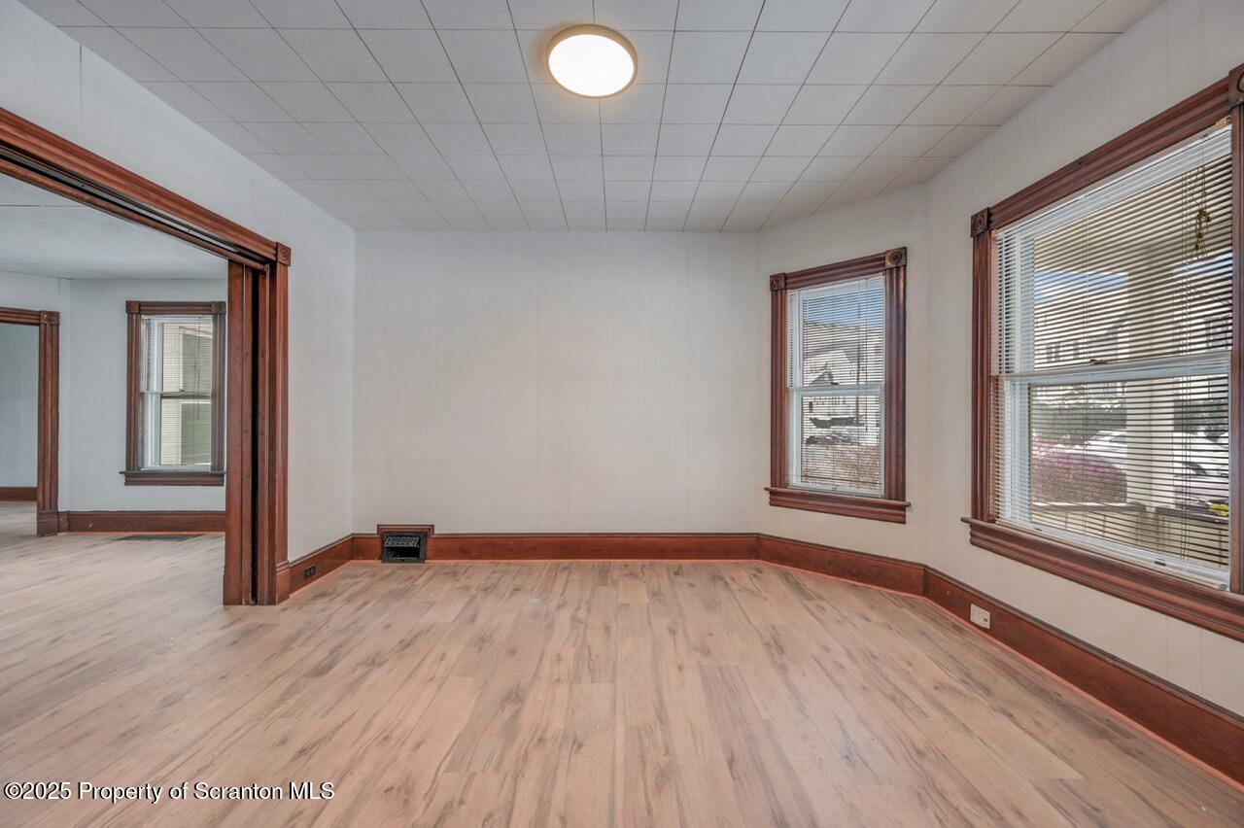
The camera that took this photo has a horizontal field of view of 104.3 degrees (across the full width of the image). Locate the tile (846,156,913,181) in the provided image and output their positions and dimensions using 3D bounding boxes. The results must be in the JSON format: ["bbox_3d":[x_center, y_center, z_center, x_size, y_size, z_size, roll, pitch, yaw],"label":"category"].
[{"bbox_3d":[1.565,-1.481,2.916,0.305,0.020,0.305,0,0,-1],"label":"tile"}]

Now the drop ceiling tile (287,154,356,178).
[{"bbox_3d":[-1.791,-1.481,2.893,0.305,0.016,0.305,0,1,-1],"label":"drop ceiling tile"}]

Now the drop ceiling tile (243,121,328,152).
[{"bbox_3d":[-1.784,-1.477,2.585,0.305,0.020,0.305,0,0,-1],"label":"drop ceiling tile"}]

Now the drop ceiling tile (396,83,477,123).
[{"bbox_3d":[-0.878,-1.490,2.314,0.305,0.016,0.305,0,0,-1],"label":"drop ceiling tile"}]

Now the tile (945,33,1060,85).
[{"bbox_3d":[1.572,-1.480,2.019,0.305,0.016,0.305,0,1,-1],"label":"tile"}]

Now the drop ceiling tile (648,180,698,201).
[{"bbox_3d":[0.344,-1.482,3.207,0.305,0.020,0.305,0,0,-1],"label":"drop ceiling tile"}]

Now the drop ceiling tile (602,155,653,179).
[{"bbox_3d":[0.041,-1.495,2.933,0.305,0.016,0.305,0,0,-1],"label":"drop ceiling tile"}]

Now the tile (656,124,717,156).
[{"bbox_3d":[0.349,-1.478,2.605,0.305,0.018,0.302,0,0,-1],"label":"tile"}]

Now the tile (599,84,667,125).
[{"bbox_3d":[0.046,-1.491,2.323,0.305,0.016,0.305,0,0,-1],"label":"tile"}]

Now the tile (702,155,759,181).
[{"bbox_3d":[0.651,-1.480,2.908,0.305,0.020,0.305,0,0,-1],"label":"tile"}]

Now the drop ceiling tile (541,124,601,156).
[{"bbox_3d":[-0.261,-1.477,2.599,0.305,0.018,0.302,0,0,-1],"label":"drop ceiling tile"}]

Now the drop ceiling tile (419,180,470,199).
[{"bbox_3d":[-1.180,-1.477,3.191,0.305,0.018,0.302,0,0,-1],"label":"drop ceiling tile"}]

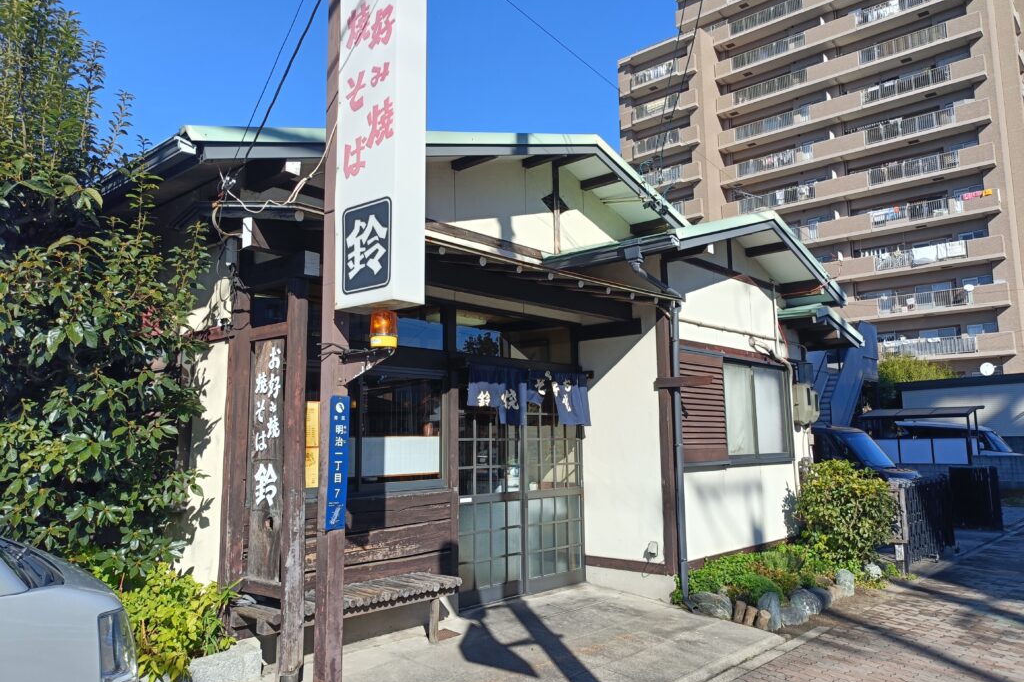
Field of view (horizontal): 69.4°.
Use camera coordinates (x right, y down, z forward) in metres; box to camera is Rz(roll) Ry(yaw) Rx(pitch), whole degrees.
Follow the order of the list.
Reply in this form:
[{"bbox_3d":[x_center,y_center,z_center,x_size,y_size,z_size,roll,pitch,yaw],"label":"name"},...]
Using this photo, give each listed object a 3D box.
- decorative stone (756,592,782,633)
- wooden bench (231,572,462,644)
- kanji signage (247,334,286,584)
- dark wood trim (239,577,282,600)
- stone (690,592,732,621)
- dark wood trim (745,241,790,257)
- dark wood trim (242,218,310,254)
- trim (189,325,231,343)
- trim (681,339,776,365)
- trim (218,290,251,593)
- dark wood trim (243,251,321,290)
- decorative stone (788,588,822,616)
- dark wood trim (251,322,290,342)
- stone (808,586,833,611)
[{"bbox_3d":[2.155,2.267,6.231,0.200,0.280,0.200,-8,-11,42],"label":"decorative stone"},{"bbox_3d":[-1.030,1.820,4.774,0.451,0.414,1.542,-7,-11,41],"label":"wooden bench"},{"bbox_3d":[-1.438,0.668,4.325,0.343,1.391,0.038,-7,-11,41],"label":"kanji signage"},{"bbox_3d":[-1.445,1.414,4.250,0.475,0.080,0.075,-7,-11,41],"label":"dark wood trim"},{"bbox_3d":[1.736,2.320,6.436,0.380,0.220,0.270,-7,-10,43],"label":"stone"},{"bbox_3d":[2.953,-1.055,8.529,0.487,0.090,0.090,-8,-11,42],"label":"dark wood trim"},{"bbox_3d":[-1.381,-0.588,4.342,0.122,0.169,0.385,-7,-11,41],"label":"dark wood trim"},{"bbox_3d":[-2.183,-0.033,5.331,0.660,0.085,0.040,-8,-11,42],"label":"trim"},{"bbox_3d":[2.391,0.117,7.936,0.035,0.085,2.350,-7,-10,43],"label":"trim"},{"bbox_3d":[-1.859,0.750,4.963,0.105,2.160,0.105,-7,-10,43],"label":"trim"},{"bbox_3d":[-1.513,-0.428,4.759,0.860,0.145,0.105,-7,-10,43],"label":"dark wood trim"},{"bbox_3d":[2.649,2.356,6.662,0.280,0.230,0.270,-7,-10,43],"label":"decorative stone"},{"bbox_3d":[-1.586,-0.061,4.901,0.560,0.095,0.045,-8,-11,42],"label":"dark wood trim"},{"bbox_3d":[2.911,2.394,7.020,0.230,0.230,0.240,-8,-11,42],"label":"stone"}]

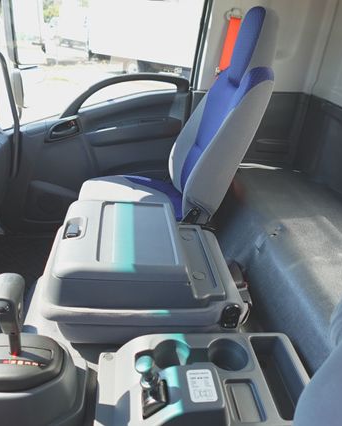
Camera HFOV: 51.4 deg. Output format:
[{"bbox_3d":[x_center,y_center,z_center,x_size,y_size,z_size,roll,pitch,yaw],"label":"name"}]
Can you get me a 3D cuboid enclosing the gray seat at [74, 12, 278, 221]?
[{"bbox_3d":[-0.030,-0.296,1.411,0.740,0.920,0.490,-2,29,-6],"label":"gray seat"}]

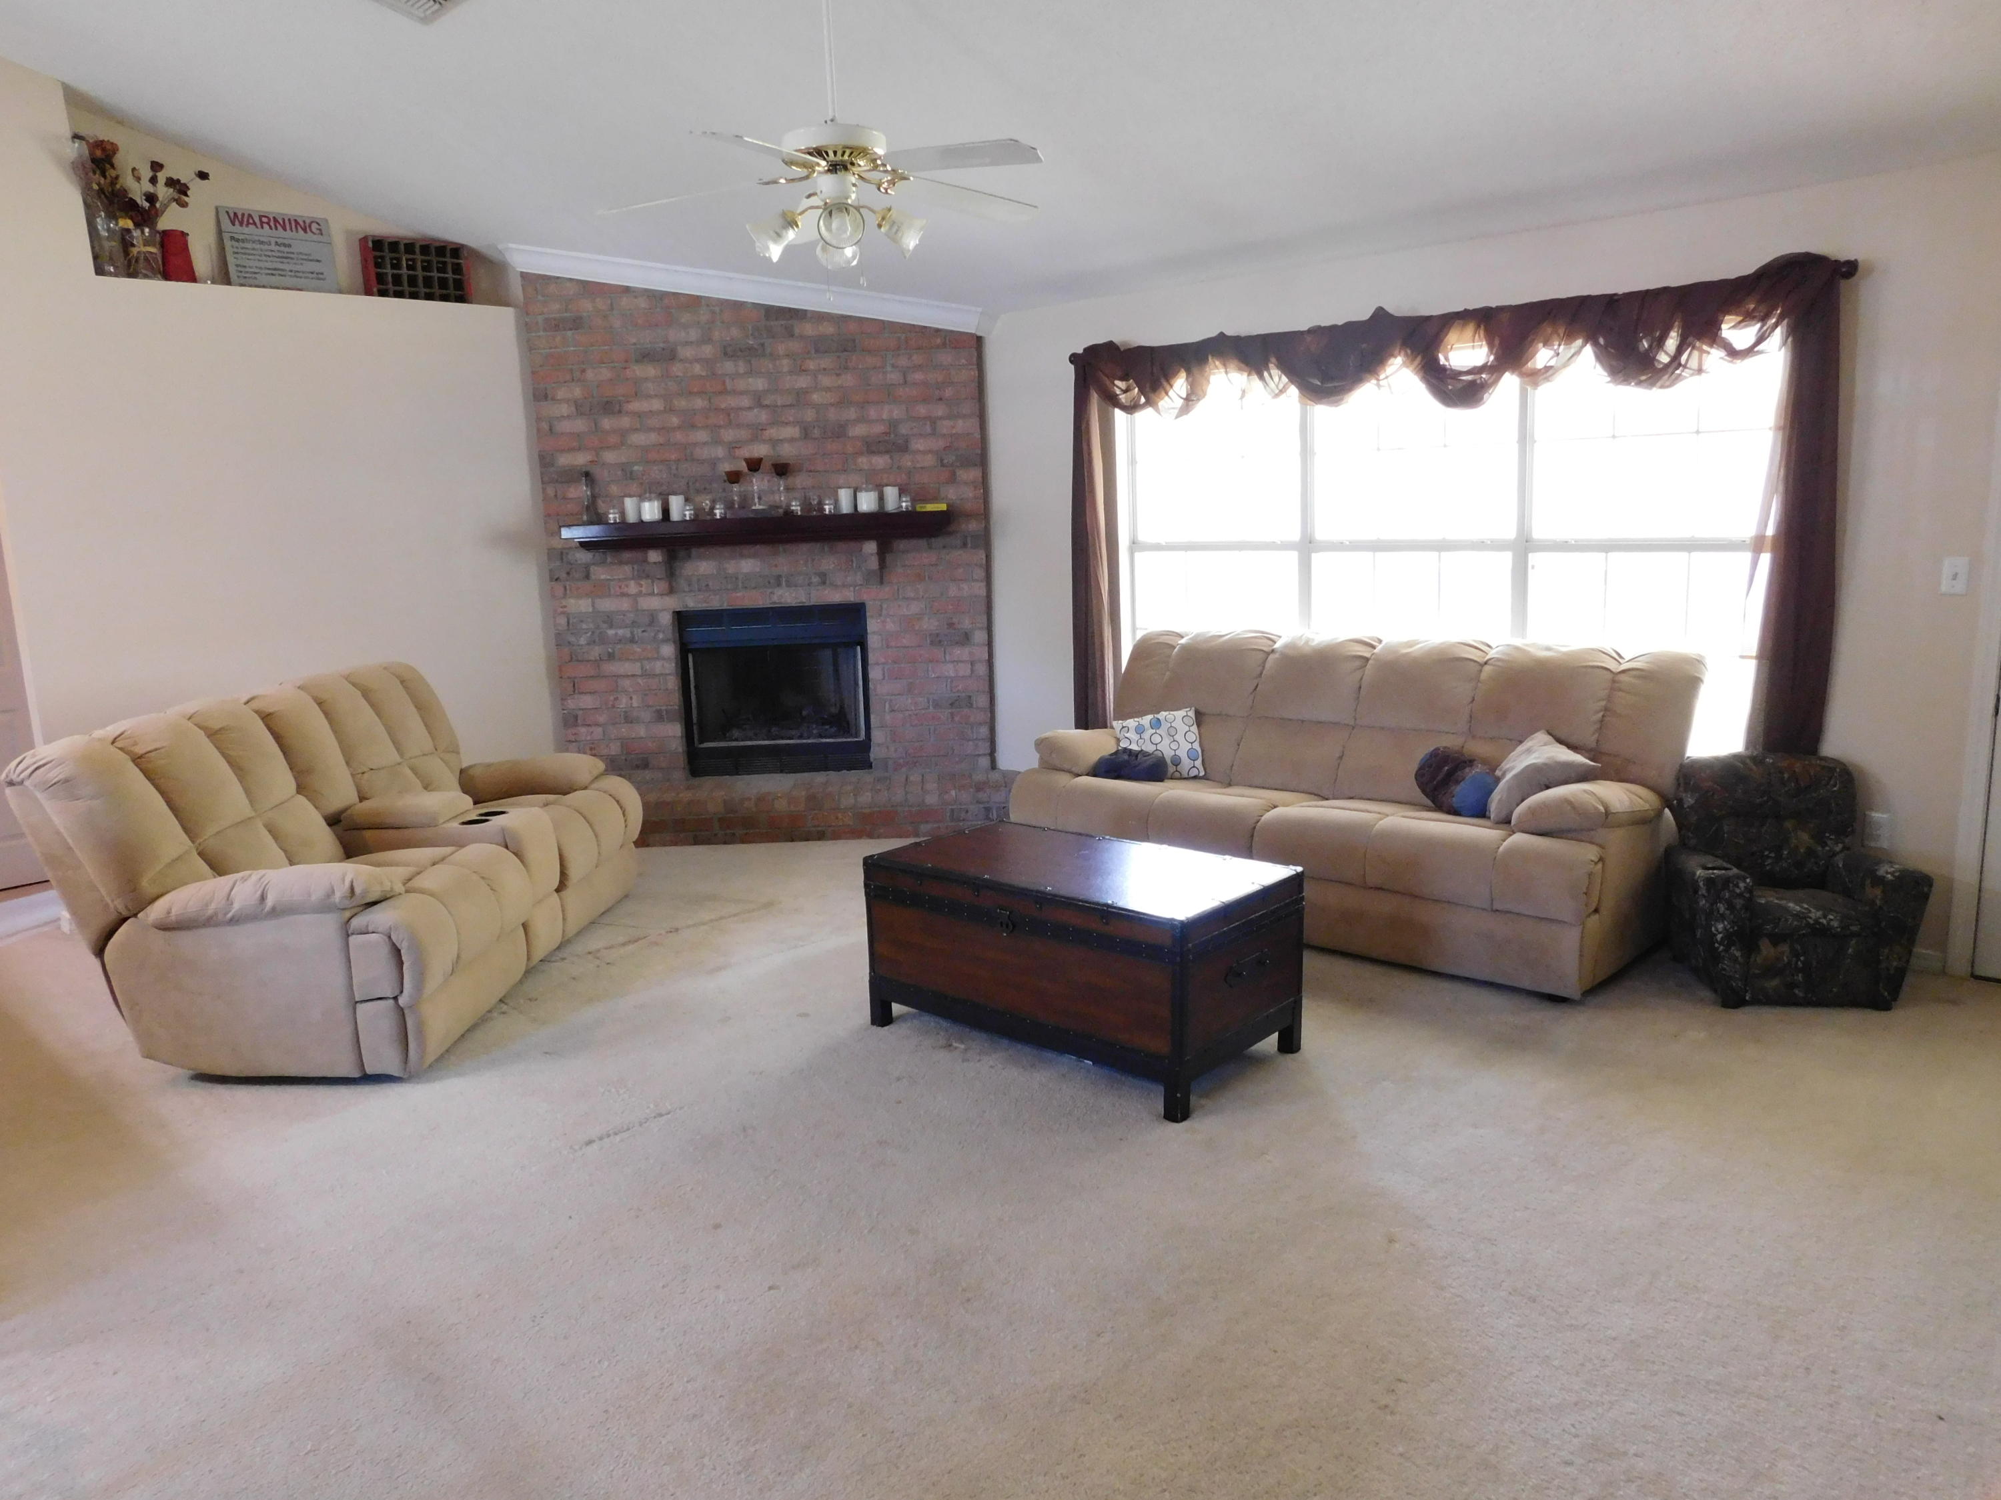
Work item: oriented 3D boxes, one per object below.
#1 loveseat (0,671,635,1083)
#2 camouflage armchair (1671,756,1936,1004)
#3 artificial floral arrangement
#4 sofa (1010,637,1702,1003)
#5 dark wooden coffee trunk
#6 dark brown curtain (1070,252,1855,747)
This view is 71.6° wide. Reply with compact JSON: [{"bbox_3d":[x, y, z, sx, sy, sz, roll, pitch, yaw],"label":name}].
[{"bbox_3d":[-2.103,0.295,4.818,1.087,1.016,1.982,-1,11,6],"label":"loveseat"},{"bbox_3d":[2.439,0.380,4.324,0.624,0.684,0.574,-1,11,9],"label":"camouflage armchair"},{"bbox_3d":[-3.377,-2.143,5.528,0.242,0.523,0.443,7,14,42],"label":"artificial floral arrangement"},{"bbox_3d":[1.210,0.108,5.192,2.304,1.006,0.956,7,14,42],"label":"sofa"},{"bbox_3d":[0.229,0.593,4.080,1.139,0.533,0.608,7,14,41],"label":"dark wooden coffee trunk"},{"bbox_3d":[1.488,-0.606,5.396,3.039,2.113,0.170,7,14,42],"label":"dark brown curtain"}]

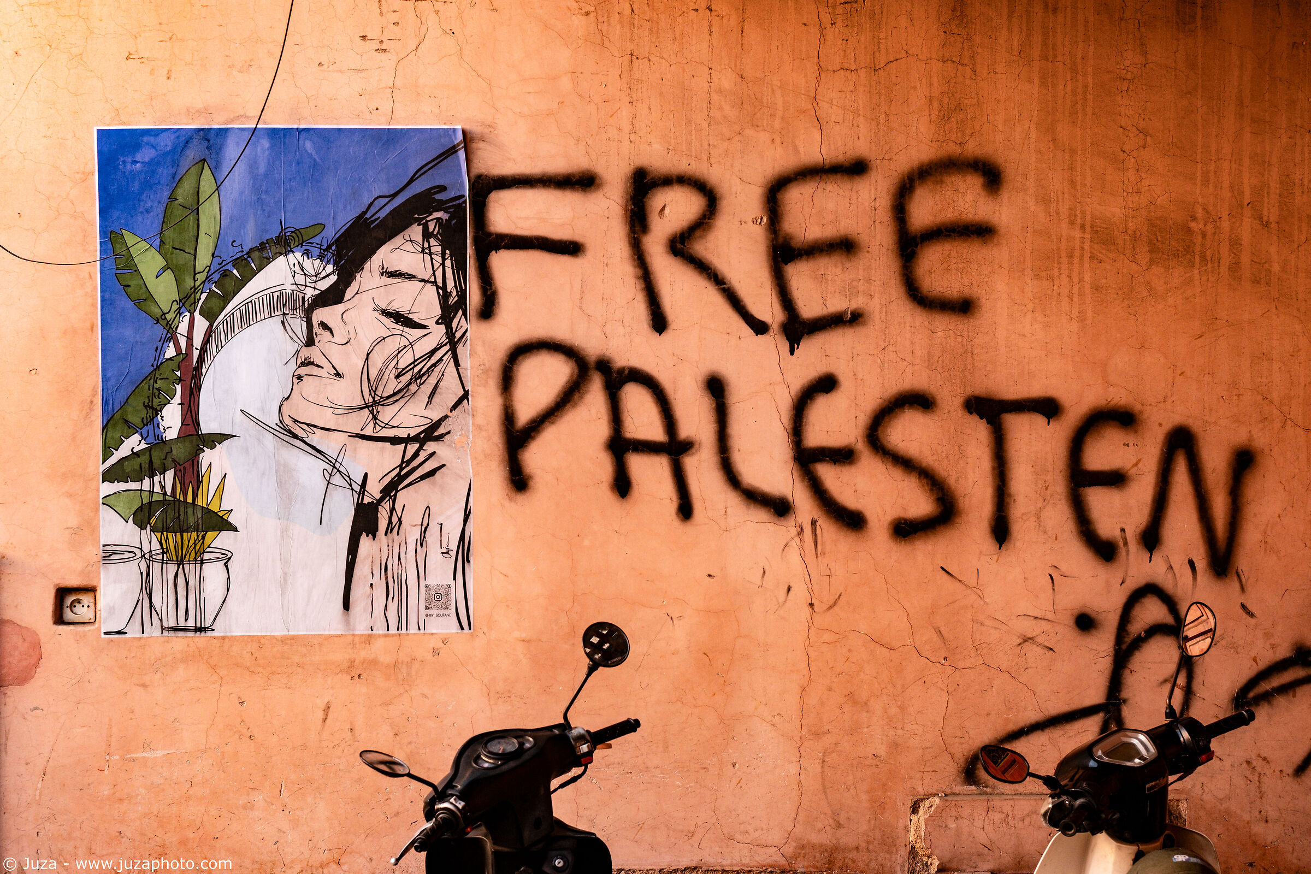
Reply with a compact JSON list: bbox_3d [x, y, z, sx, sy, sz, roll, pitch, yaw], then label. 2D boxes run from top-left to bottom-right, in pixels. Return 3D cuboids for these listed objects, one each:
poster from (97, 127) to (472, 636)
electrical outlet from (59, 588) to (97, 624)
[{"bbox_3d":[-0.852,-0.129,7.010,0.848,1.170,0.010,-1,0,0],"label":"poster"},{"bbox_3d":[-1.325,0.390,7.020,0.080,0.078,0.030,0,0,0],"label":"electrical outlet"}]

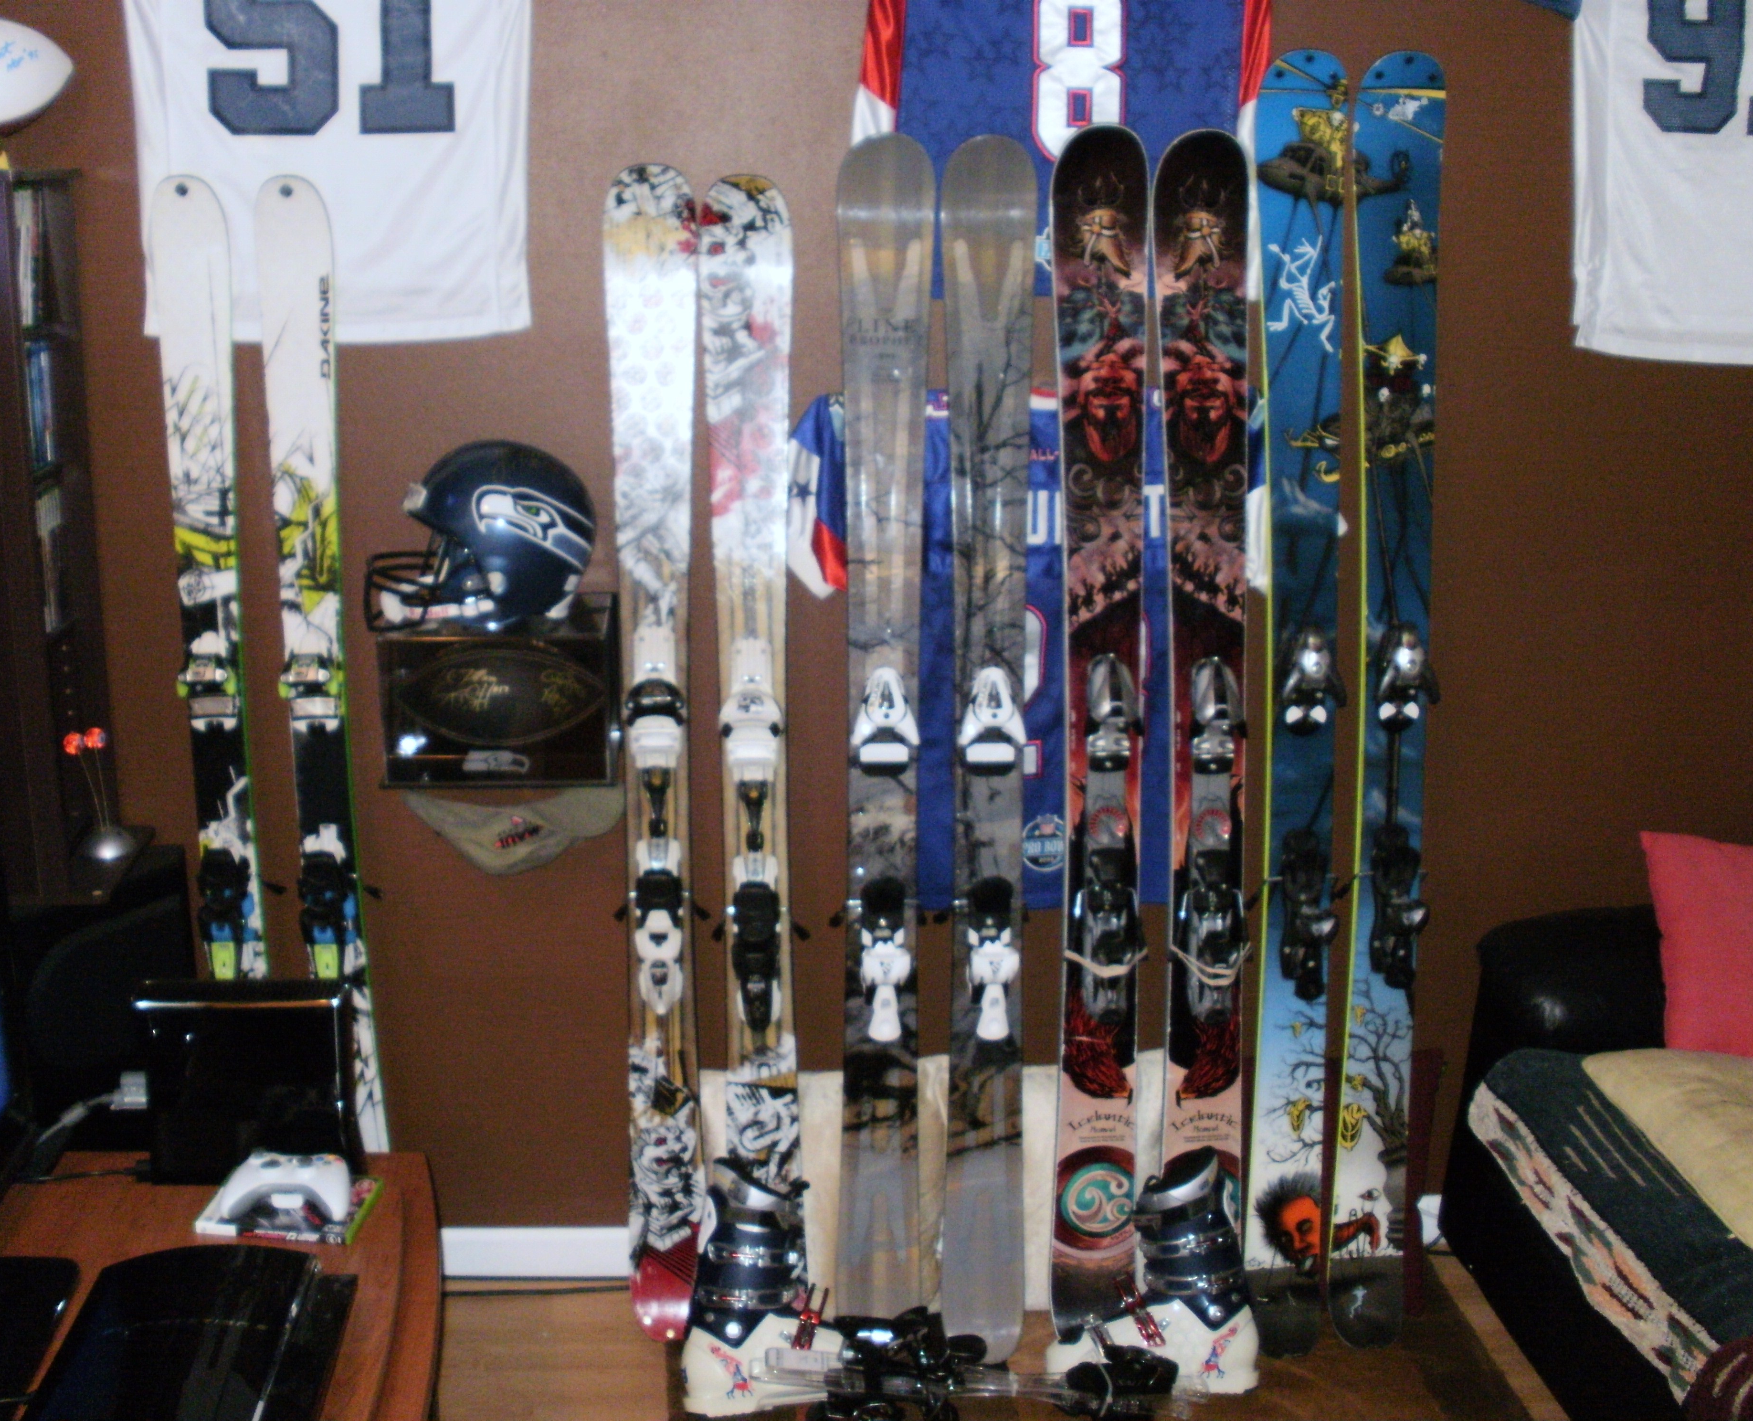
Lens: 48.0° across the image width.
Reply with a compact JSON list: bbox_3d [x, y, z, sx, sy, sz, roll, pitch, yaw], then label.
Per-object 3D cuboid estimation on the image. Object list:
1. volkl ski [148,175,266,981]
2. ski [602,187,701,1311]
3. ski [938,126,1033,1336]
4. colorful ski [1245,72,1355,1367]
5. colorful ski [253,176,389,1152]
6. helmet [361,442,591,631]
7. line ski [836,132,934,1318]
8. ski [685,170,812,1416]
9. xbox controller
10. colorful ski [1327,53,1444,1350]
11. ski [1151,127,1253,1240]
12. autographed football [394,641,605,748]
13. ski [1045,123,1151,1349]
[{"bbox_3d":[-0.930,0.107,2.825,0.118,1.700,0.105,-1,9,-3],"label":"volkl ski"},{"bbox_3d":[-0.313,0.098,2.838,0.135,1.720,0.110,0,8,-3],"label":"ski"},{"bbox_3d":[0.158,0.088,2.815,0.138,1.780,0.090,-1,5,-4],"label":"ski"},{"bbox_3d":[0.603,0.025,2.830,0.130,1.880,0.110,-1,6,-3],"label":"colorful ski"},{"bbox_3d":[-0.788,0.121,2.802,0.110,1.715,0.085,-1,8,-4],"label":"colorful ski"},{"bbox_3d":[-0.544,-0.239,2.710,0.318,0.262,0.235,-1,13,-3],"label":"helmet"},{"bbox_3d":[0.009,0.086,2.816,0.138,1.781,0.090,0,6,-4],"label":"line ski"},{"bbox_3d":[-0.176,0.106,2.827,0.135,1.720,0.110,-1,7,-3],"label":"ski"},{"bbox_3d":[-0.726,0.583,2.415,0.153,0.060,0.105,-1,14,-3],"label":"xbox controller"},{"bbox_3d":[0.729,0.022,2.840,0.130,1.880,0.110,0,6,-3],"label":"colorful ski"},{"bbox_3d":[0.473,0.078,2.837,0.140,1.789,0.090,-1,5,-4],"label":"ski"},{"bbox_3d":[-0.506,-0.022,2.660,0.282,0.162,0.162,-1,14,-4],"label":"autographed football"},{"bbox_3d":[0.324,0.076,2.831,0.140,1.793,0.090,-1,5,-4],"label":"ski"}]

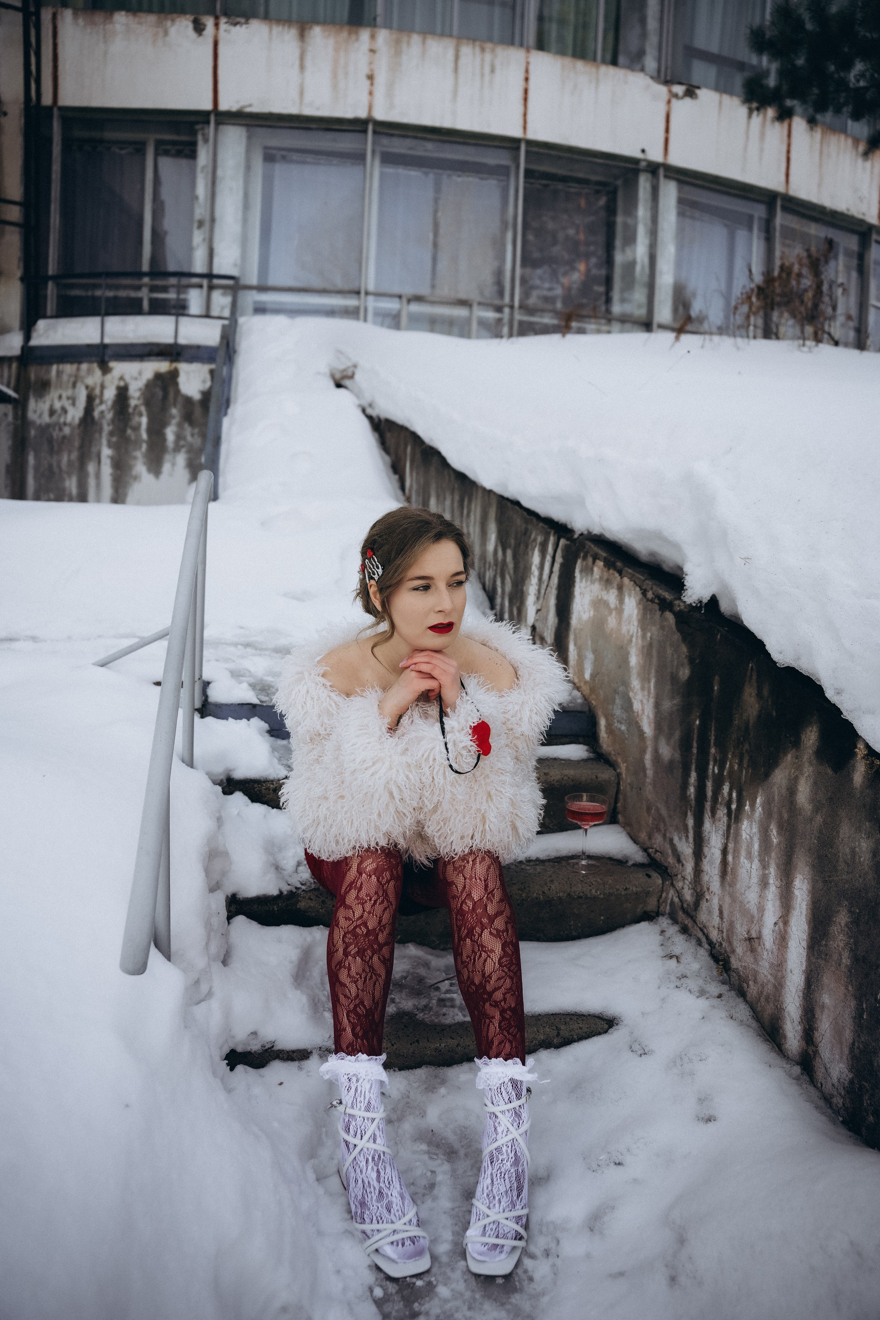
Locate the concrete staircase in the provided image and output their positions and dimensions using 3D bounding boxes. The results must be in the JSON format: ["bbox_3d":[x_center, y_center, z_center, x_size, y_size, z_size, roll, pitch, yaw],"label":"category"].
[{"bbox_3d":[-0.010,0.480,2.128,1.080,0.613,1.108,1,5,-11],"label":"concrete staircase"}]

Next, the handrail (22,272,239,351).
[{"bbox_3d":[-3.306,-3.718,9.400,2.280,0.780,0.400,3,5,5],"label":"handrail"}]

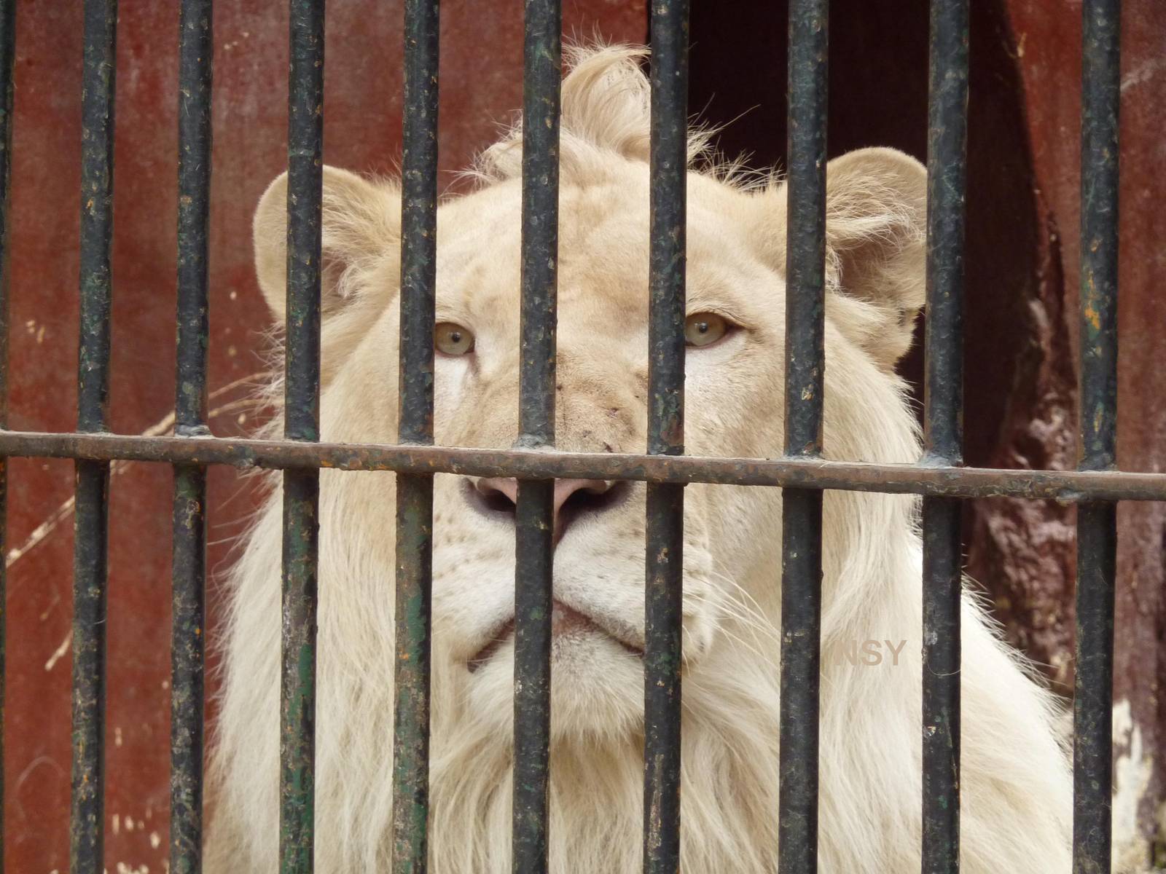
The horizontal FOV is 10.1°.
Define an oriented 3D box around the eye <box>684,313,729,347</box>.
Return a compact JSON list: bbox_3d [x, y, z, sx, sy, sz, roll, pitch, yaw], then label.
[{"bbox_3d":[0.068,-0.060,3.700,0.027,0.019,0.017,-1,2,6],"label":"eye"}]

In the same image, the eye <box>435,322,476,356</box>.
[{"bbox_3d":[-0.074,-0.055,3.720,0.027,0.019,0.017,-1,2,6],"label":"eye"}]

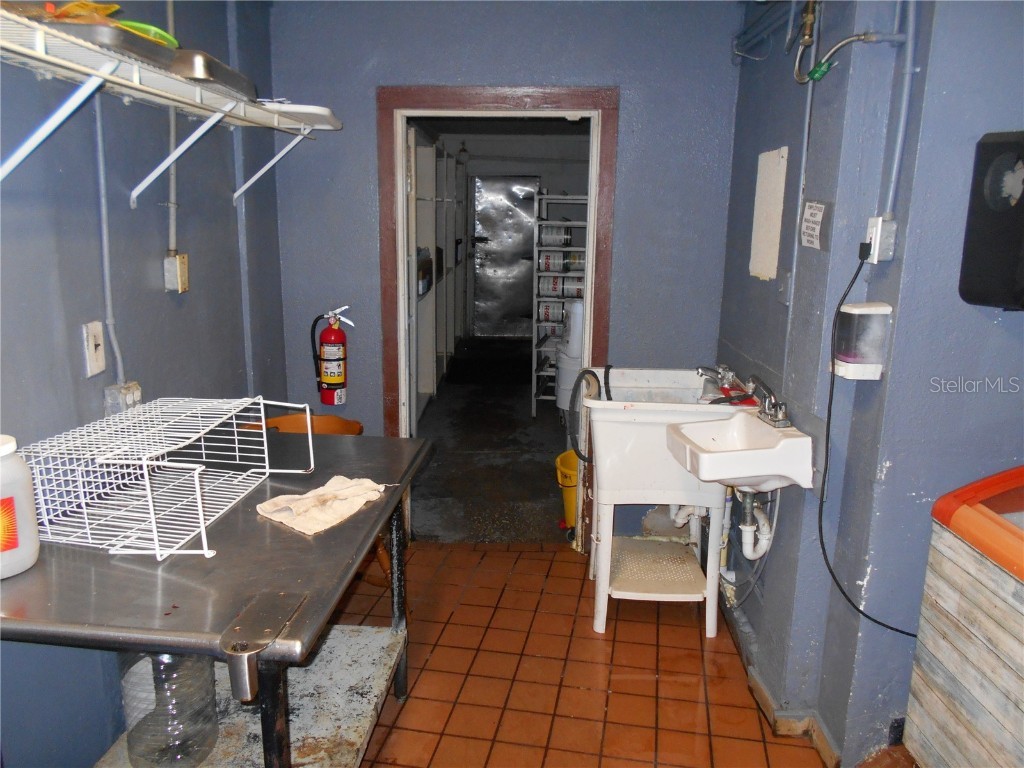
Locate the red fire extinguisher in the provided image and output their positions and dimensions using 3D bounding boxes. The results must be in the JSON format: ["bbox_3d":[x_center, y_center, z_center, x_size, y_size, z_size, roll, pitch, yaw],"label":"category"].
[{"bbox_3d":[-0.806,-0.122,3.465,0.201,0.457,0.140,1,11,3],"label":"red fire extinguisher"}]

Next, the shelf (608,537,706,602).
[{"bbox_3d":[0.570,0.759,3.161,0.385,0.050,0.506,1,11,3],"label":"shelf"}]

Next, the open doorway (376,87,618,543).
[{"bbox_3d":[-0.072,-0.244,3.538,1.035,2.103,0.150,1,11,3],"label":"open doorway"}]

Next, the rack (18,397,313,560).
[{"bbox_3d":[-0.743,0.186,1.760,0.375,0.215,0.542,2,12,5],"label":"rack"}]

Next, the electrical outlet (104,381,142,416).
[{"bbox_3d":[-1.026,0.056,2.033,0.047,0.106,0.107,1,12,1],"label":"electrical outlet"}]

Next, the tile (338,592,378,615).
[{"bbox_3d":[-0.622,0.882,3.071,0.150,0.012,0.150,3,12,10],"label":"tile"}]

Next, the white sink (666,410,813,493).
[{"bbox_3d":[0.655,0.201,2.274,0.313,0.198,0.409,0,11,-2],"label":"white sink"}]

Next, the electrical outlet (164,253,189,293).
[{"bbox_3d":[-1.029,-0.337,2.355,0.045,0.112,0.068,1,12,1],"label":"electrical outlet"}]

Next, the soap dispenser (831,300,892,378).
[{"bbox_3d":[0.872,-0.105,1.911,0.091,0.179,0.107,1,12,1],"label":"soap dispenser"}]

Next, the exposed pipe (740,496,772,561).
[{"bbox_3d":[0.735,0.437,2.311,0.085,0.178,0.085,1,11,3],"label":"exposed pipe"}]

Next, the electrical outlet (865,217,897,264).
[{"bbox_3d":[0.898,-0.346,1.863,0.042,0.111,0.072,1,12,1],"label":"electrical outlet"}]

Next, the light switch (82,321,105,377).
[{"bbox_3d":[-1.026,-0.087,1.887,0.011,0.124,0.075,1,12,1],"label":"light switch"}]

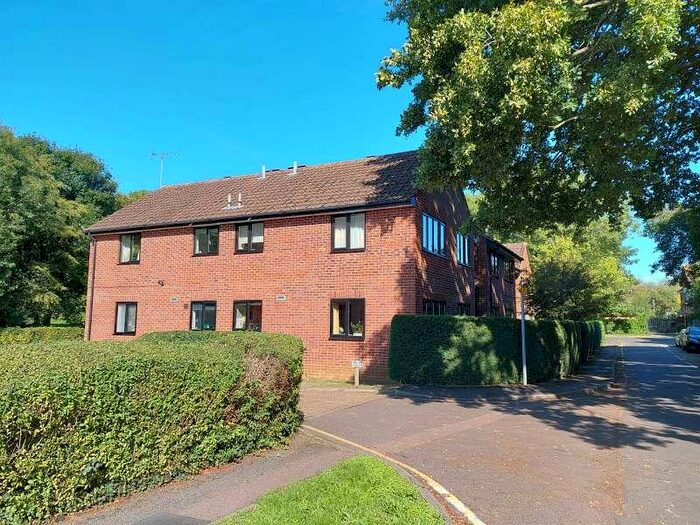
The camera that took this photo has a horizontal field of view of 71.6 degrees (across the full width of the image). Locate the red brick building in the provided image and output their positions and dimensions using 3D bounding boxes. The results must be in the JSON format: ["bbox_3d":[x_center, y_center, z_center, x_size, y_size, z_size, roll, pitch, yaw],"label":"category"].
[{"bbox_3d":[-0.799,0.377,22.002,14.050,7.910,14.500,-3,-8,25],"label":"red brick building"}]

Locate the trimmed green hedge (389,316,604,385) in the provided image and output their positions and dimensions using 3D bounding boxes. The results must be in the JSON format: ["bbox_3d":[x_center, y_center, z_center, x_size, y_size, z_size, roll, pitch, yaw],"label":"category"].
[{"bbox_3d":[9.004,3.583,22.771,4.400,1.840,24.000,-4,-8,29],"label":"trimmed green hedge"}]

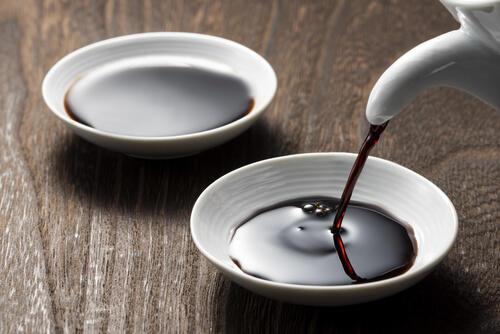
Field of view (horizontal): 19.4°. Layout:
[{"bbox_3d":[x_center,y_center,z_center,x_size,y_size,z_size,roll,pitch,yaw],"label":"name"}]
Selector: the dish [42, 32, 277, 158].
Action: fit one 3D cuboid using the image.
[{"bbox_3d":[-0.037,-0.025,0.611,0.096,0.022,0.096,0,30,0],"label":"dish"}]

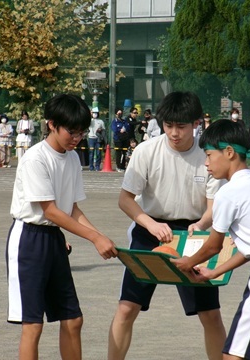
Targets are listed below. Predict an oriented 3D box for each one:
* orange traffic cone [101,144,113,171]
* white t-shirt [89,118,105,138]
[{"bbox_3d":[-0.436,-0.561,51.100,0.390,0.700,0.390,1,2,0],"label":"orange traffic cone"},{"bbox_3d":[-0.756,-1.360,52.200,0.490,0.550,0.280,1,2,12],"label":"white t-shirt"}]

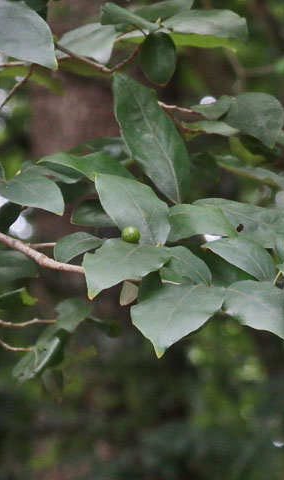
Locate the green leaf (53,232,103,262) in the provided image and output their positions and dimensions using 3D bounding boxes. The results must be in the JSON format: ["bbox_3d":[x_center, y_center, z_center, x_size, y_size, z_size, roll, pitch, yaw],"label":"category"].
[{"bbox_3d":[-0.041,0.005,3.020,0.044,0.012,0.031,-19,42,-39],"label":"green leaf"}]

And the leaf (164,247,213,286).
[{"bbox_3d":[0.029,0.016,3.039,0.048,0.030,0.009,34,-26,21],"label":"leaf"}]

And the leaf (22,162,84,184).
[{"bbox_3d":[-0.060,-0.043,3.030,0.044,0.013,0.033,5,37,13],"label":"leaf"}]

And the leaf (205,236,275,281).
[{"bbox_3d":[0.071,0.011,3.182,0.057,0.031,0.012,28,-39,16],"label":"leaf"}]

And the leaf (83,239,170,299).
[{"bbox_3d":[-0.010,0.018,2.953,0.064,0.013,0.043,-30,45,-33],"label":"leaf"}]

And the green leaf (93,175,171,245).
[{"bbox_3d":[-0.007,-0.022,3.151,0.035,0.071,0.012,-34,-21,-23],"label":"green leaf"}]

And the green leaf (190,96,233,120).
[{"bbox_3d":[0.047,-0.088,3.060,0.042,0.013,0.029,-12,32,-40],"label":"green leaf"}]

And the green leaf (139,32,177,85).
[{"bbox_3d":[0.011,-0.121,3.050,0.030,0.046,0.010,-4,-37,-2],"label":"green leaf"}]

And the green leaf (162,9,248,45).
[{"bbox_3d":[0.042,-0.142,3.050,0.058,0.015,0.036,6,35,5],"label":"green leaf"}]

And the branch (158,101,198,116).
[{"bbox_3d":[0.027,-0.098,3.400,0.034,0.004,0.004,18,0,-8],"label":"branch"}]

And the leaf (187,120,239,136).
[{"bbox_3d":[0.050,-0.083,3.400,0.044,0.010,0.025,8,24,17],"label":"leaf"}]

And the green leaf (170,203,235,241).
[{"bbox_3d":[0.039,-0.012,3.000,0.056,0.014,0.036,13,38,21],"label":"green leaf"}]

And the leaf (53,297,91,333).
[{"bbox_3d":[-0.046,0.050,3.060,0.042,0.012,0.030,-17,24,50],"label":"leaf"}]

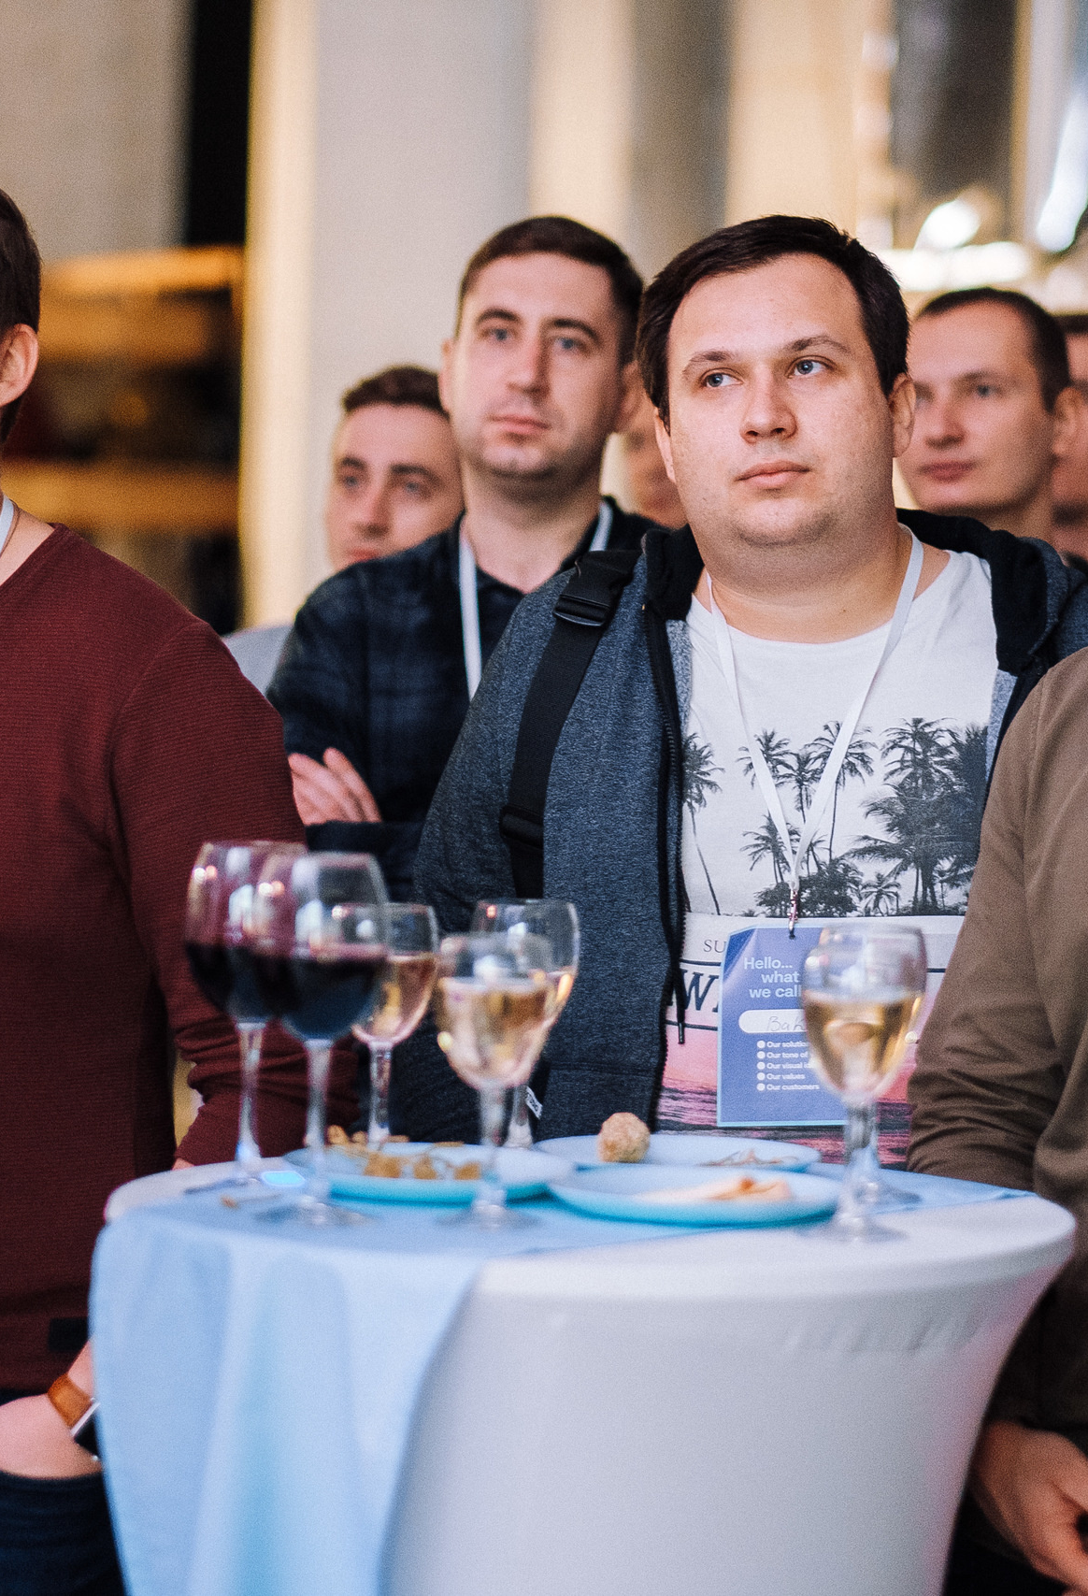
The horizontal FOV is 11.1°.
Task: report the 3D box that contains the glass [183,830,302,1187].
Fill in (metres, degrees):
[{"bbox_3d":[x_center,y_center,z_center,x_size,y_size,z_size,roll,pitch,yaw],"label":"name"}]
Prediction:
[{"bbox_3d":[-0.190,0.139,3.621,0.081,0.222,0.081,2,3,0],"label":"glass"}]

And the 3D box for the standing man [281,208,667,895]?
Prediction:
[{"bbox_3d":[-0.026,0.376,5.070,0.550,1.796,0.360,2,3,9],"label":"standing man"}]

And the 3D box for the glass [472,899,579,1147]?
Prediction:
[{"bbox_3d":[-0.013,0.160,3.739,0.074,0.177,0.074,2,3,0],"label":"glass"}]

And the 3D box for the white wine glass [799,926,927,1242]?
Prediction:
[{"bbox_3d":[0.196,0.178,3.457,0.075,0.182,0.075,2,3,0],"label":"white wine glass"}]

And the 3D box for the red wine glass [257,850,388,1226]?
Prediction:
[{"bbox_3d":[-0.137,0.149,3.469,0.081,0.223,0.081,2,3,0],"label":"red wine glass"}]

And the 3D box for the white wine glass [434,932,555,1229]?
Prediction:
[{"bbox_3d":[-0.029,0.174,3.474,0.074,0.177,0.074,2,3,0],"label":"white wine glass"}]

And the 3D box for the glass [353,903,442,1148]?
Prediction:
[{"bbox_3d":[-0.105,0.161,3.674,0.074,0.177,0.074,2,3,0],"label":"glass"}]

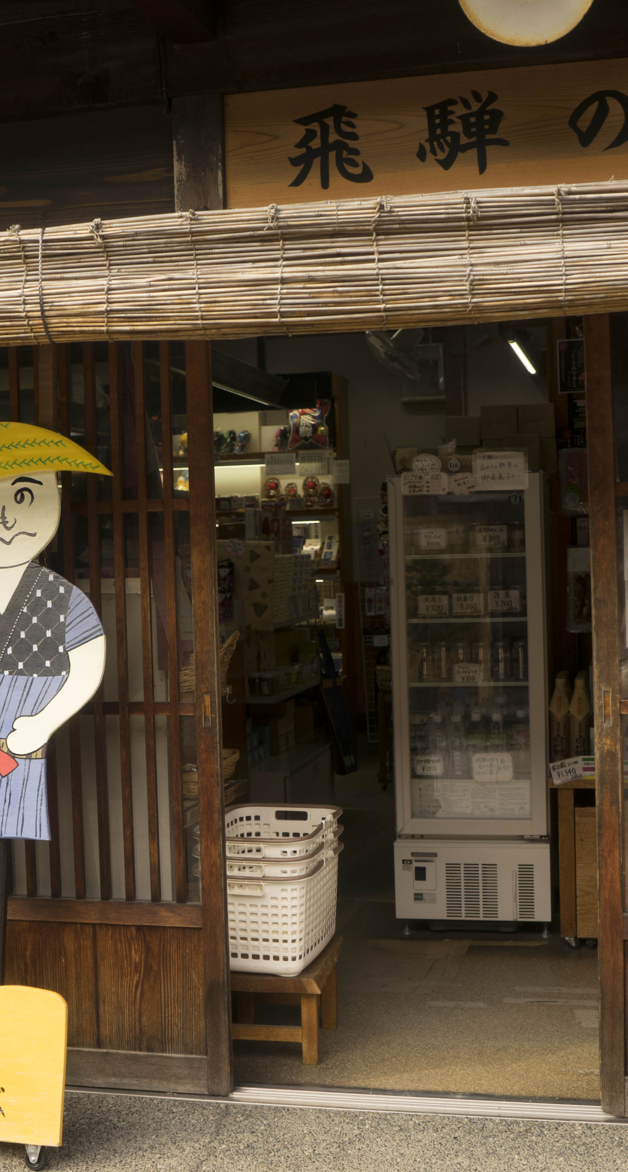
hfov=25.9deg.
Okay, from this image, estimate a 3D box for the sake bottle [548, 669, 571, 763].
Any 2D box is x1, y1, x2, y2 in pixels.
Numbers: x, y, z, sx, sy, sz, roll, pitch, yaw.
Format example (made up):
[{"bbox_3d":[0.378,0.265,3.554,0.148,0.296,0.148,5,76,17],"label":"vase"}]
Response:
[{"bbox_3d":[0.806,0.436,4.443,0.070,0.314,0.070,-1,1,17],"label":"sake bottle"}]

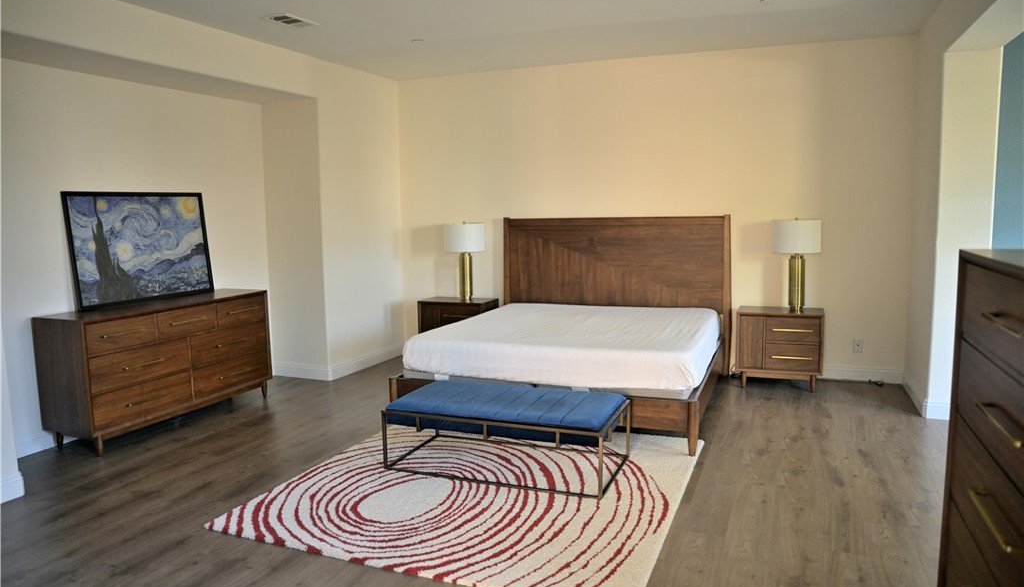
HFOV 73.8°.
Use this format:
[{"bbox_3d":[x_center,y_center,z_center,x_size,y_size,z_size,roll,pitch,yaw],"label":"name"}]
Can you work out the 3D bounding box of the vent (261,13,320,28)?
[{"bbox_3d":[-1.484,-1.811,4.572,0.220,0.020,0.340,2,7,22],"label":"vent"}]

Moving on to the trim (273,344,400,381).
[{"bbox_3d":[-1.631,0.625,6.713,0.656,0.125,1.338,2,7,22],"label":"trim"}]

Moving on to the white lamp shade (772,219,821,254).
[{"bbox_3d":[2.242,-0.448,5.362,0.355,0.258,0.355,2,7,22],"label":"white lamp shade"}]

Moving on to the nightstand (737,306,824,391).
[{"bbox_3d":[2.179,0.447,5.554,0.640,0.615,0.380,2,7,22],"label":"nightstand"}]

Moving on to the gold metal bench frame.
[{"bbox_3d":[-0.021,0.812,3.925,1.268,0.339,0.644,2,7,22],"label":"gold metal bench frame"}]

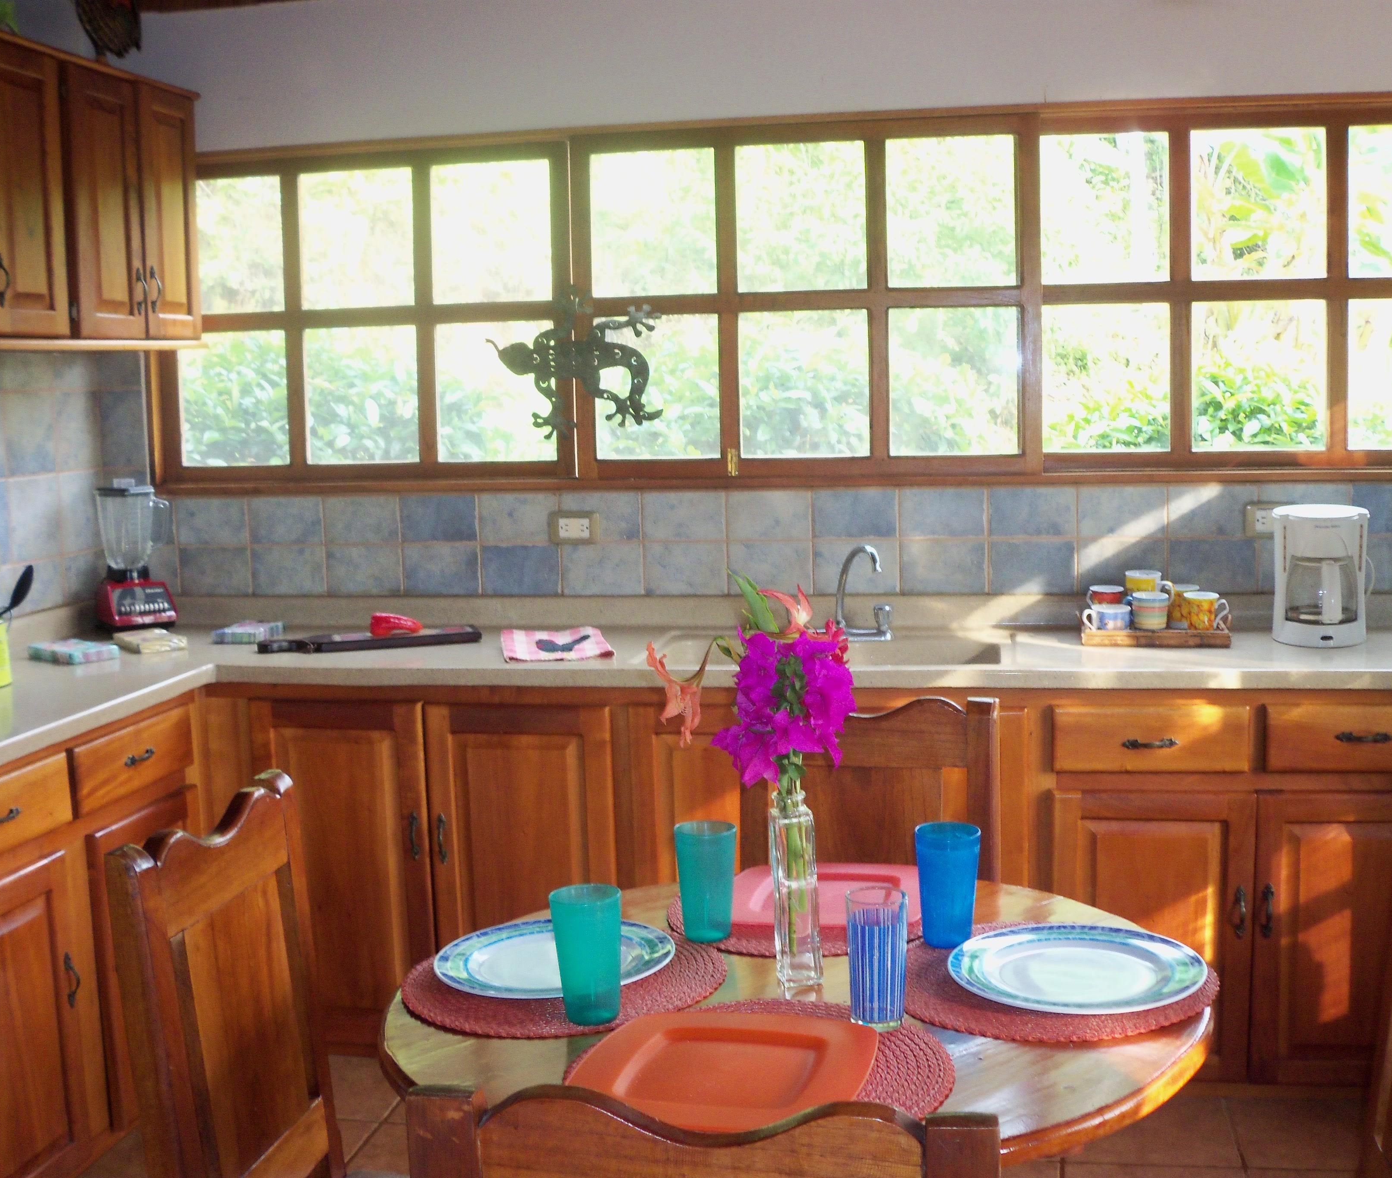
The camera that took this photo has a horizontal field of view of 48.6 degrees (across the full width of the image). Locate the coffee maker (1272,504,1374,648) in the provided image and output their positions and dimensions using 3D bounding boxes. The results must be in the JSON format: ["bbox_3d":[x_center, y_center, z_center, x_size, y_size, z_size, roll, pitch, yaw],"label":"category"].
[{"bbox_3d":[1.300,-0.029,3.214,0.202,0.277,0.230,0,8,9],"label":"coffee maker"}]

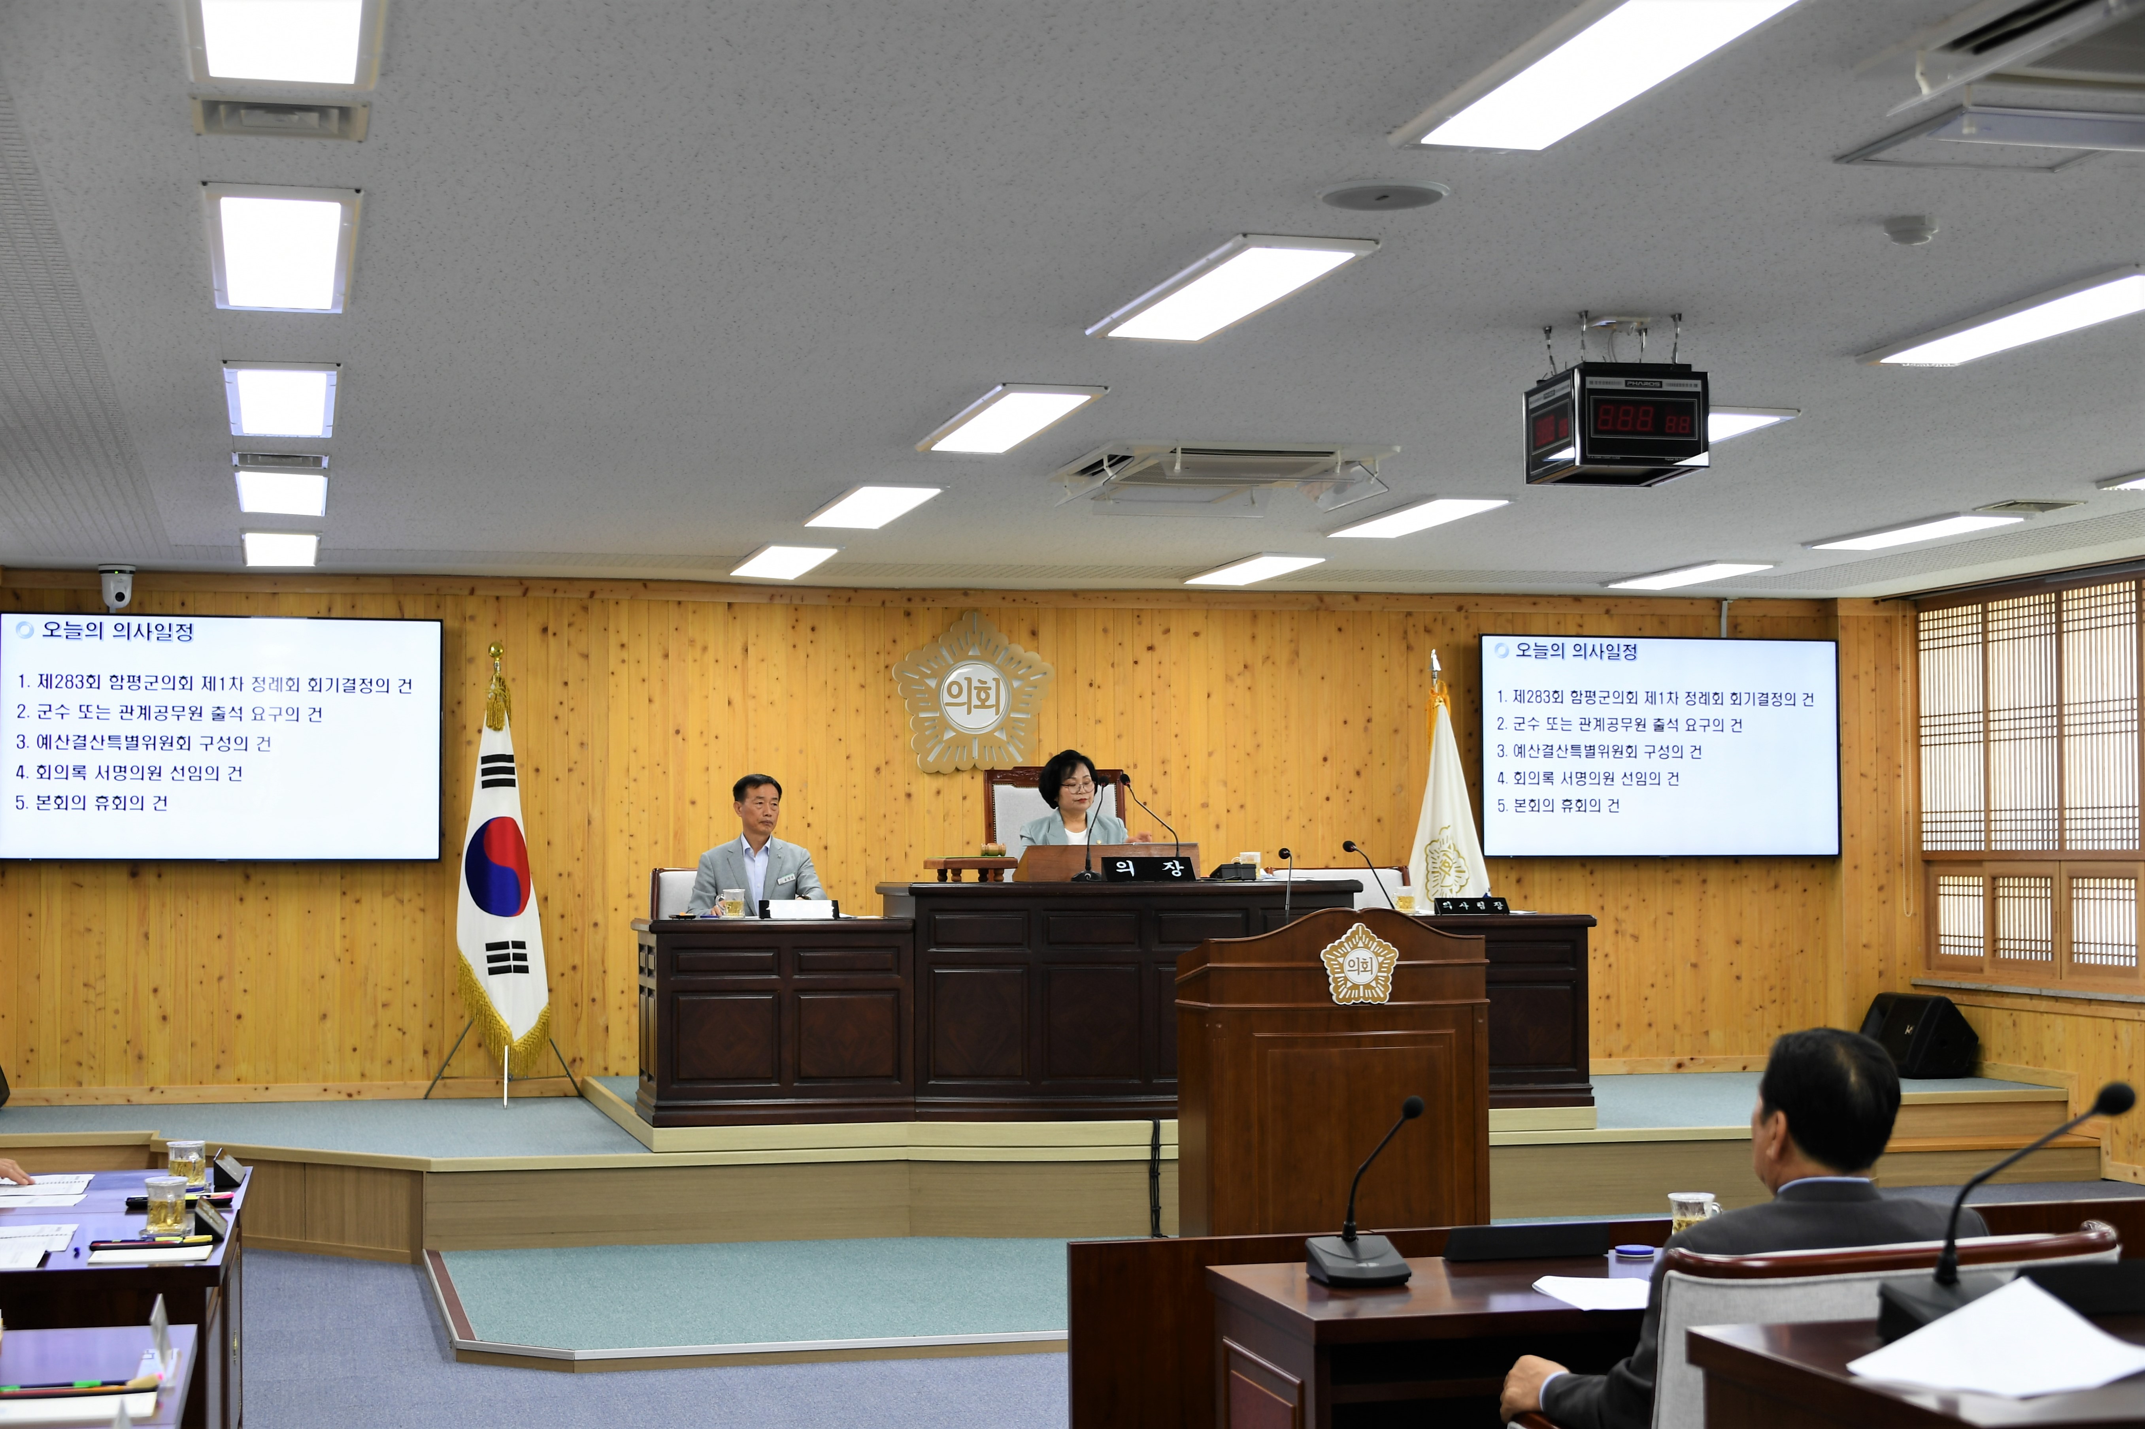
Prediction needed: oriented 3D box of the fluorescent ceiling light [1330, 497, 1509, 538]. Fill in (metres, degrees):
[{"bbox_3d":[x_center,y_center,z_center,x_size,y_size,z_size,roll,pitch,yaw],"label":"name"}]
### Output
[{"bbox_3d":[1.312,-0.764,11.380,0.310,0.050,1.220,1,-3,-15],"label":"fluorescent ceiling light"}]

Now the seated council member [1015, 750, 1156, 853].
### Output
[{"bbox_3d":[0.019,0.786,12.232,0.550,1.292,0.750,1,-3,-15],"label":"seated council member"}]

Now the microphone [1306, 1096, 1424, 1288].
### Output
[{"bbox_3d":[0.456,0.732,4.596,0.172,0.275,0.155,1,-3,-19],"label":"microphone"}]

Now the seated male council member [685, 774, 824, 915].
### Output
[{"bbox_3d":[-1.244,0.911,11.760,0.550,1.320,0.720,1,-3,-15],"label":"seated male council member"}]

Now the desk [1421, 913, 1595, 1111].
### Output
[{"bbox_3d":[1.506,1.203,12.180,1.000,0.765,0.740,1,-3,-15],"label":"desk"}]

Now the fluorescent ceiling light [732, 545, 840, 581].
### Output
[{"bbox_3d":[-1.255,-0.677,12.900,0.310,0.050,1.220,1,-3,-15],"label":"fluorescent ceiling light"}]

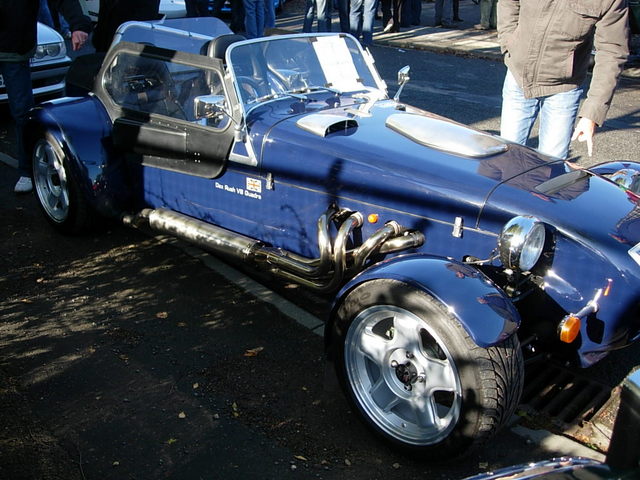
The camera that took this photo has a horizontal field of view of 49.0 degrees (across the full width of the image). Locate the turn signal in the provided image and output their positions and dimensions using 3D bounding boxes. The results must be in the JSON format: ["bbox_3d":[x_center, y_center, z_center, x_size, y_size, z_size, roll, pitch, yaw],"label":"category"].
[{"bbox_3d":[0.775,0.275,2.180,0.067,0.078,0.050,-18,29,-40],"label":"turn signal"}]

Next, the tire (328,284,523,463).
[{"bbox_3d":[0.308,0.372,2.144,0.598,0.598,0.227,21,29,40],"label":"tire"}]

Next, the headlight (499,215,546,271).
[{"bbox_3d":[0.629,0.012,2.213,0.131,0.180,0.180,21,28,39],"label":"headlight"}]

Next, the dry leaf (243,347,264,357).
[{"bbox_3d":[-0.260,0.434,2.724,0.089,0.015,0.047,-13,26,-33],"label":"dry leaf"}]

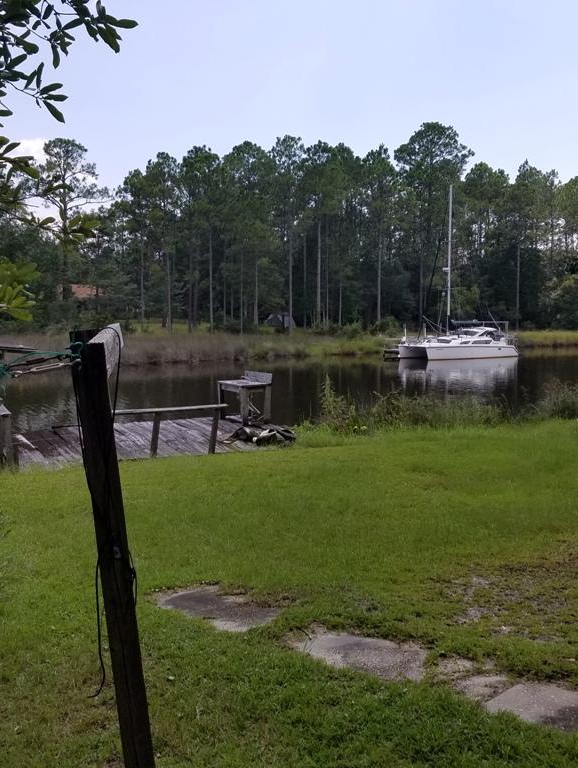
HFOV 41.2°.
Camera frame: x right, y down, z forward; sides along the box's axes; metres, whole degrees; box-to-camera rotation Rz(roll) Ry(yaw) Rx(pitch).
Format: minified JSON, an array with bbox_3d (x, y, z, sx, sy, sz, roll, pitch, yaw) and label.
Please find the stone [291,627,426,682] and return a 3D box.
[{"bbox_3d":[0.348,1.362,3.803,0.630,0.060,0.360,4,6,38],"label":"stone"}]

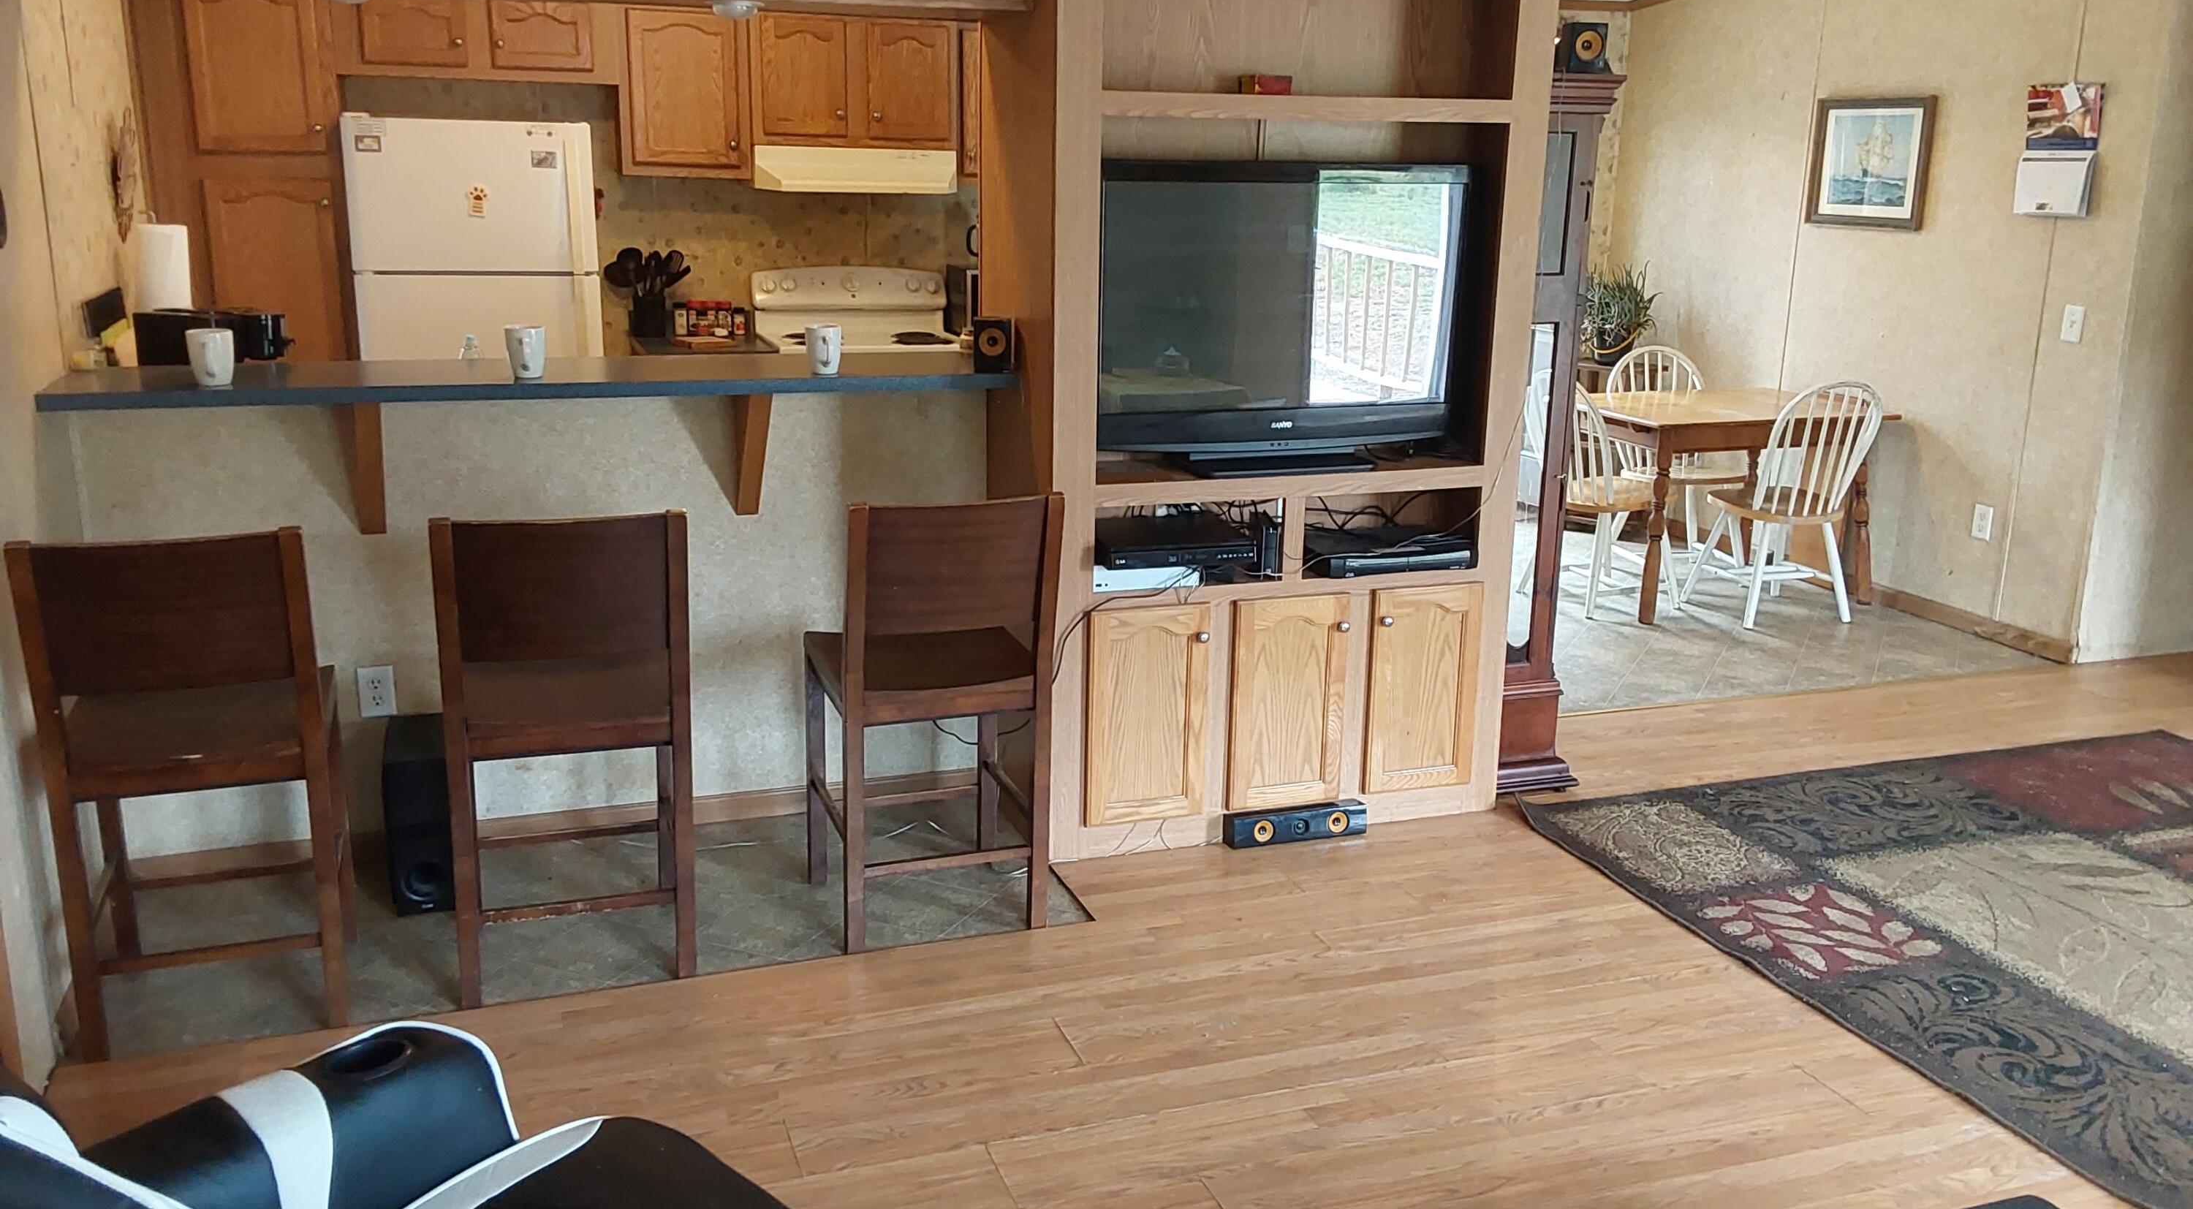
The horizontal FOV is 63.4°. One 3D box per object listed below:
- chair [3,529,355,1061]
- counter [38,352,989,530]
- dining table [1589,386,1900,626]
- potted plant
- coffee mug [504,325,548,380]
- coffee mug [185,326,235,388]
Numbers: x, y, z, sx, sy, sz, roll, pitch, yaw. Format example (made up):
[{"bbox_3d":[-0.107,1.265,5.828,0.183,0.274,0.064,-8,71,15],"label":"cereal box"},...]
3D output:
[{"bbox_3d":[-1.645,0.291,3.269,0.440,0.961,0.500,-4,15,-19],"label":"chair"},{"bbox_3d":[-1.224,-0.362,4.114,2.040,0.363,0.480,-4,15,-19],"label":"counter"},{"bbox_3d":[2.326,-0.408,6.810,1.094,0.719,0.831,-4,15,-19],"label":"dining table"},{"bbox_3d":[2.212,-1.226,7.522,0.370,0.425,0.370,-4,15,-19],"label":"potted plant"},{"bbox_3d":[-1.260,-0.560,3.915,0.090,0.115,0.115,-1,14,-10],"label":"coffee mug"},{"bbox_3d":[-1.847,-0.519,3.713,0.090,0.115,0.115,-2,15,-12],"label":"coffee mug"}]

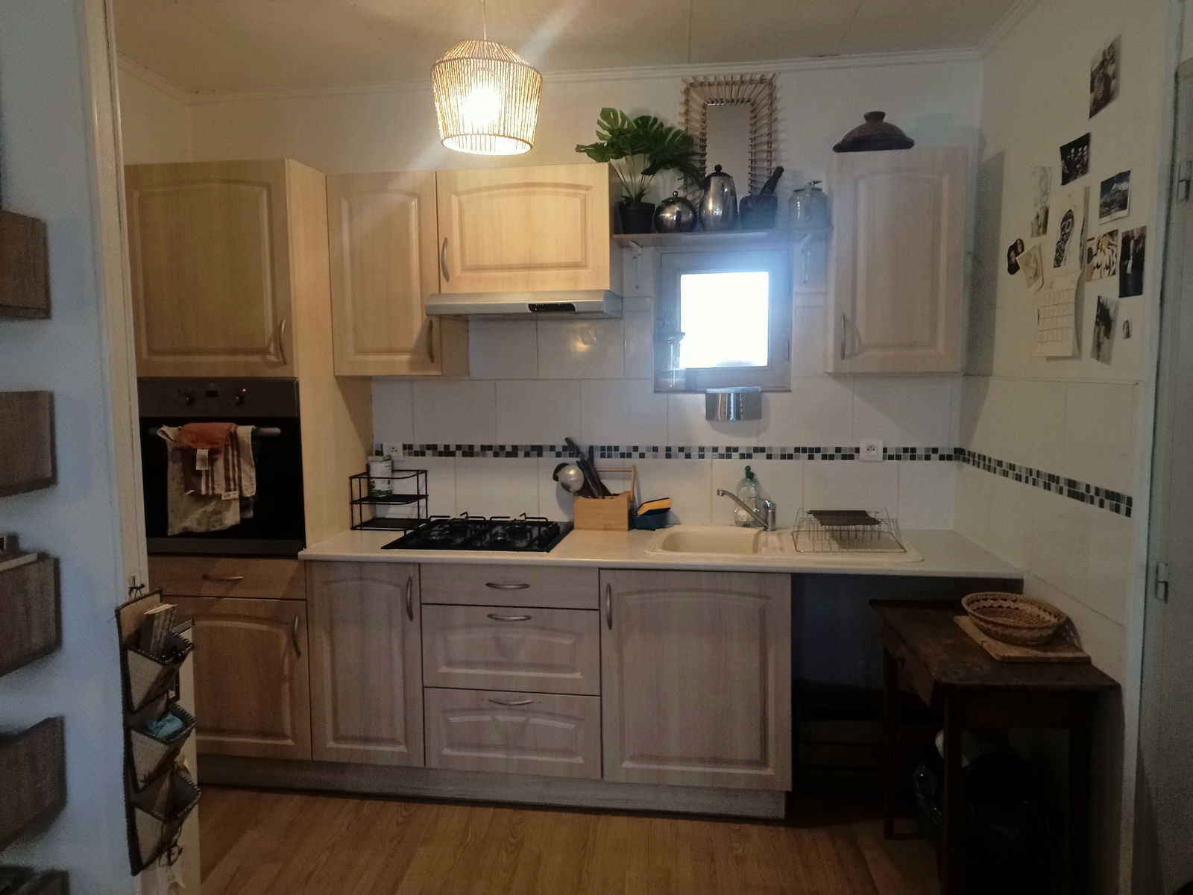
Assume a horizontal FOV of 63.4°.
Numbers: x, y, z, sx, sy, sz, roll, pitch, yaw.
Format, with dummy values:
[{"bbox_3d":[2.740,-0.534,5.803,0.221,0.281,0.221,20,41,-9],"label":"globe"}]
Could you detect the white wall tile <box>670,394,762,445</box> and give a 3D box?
[{"bbox_3d":[0.435,-0.104,3.584,0.330,0.197,0.010,0,6,10],"label":"white wall tile"}]

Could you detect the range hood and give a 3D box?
[{"bbox_3d":[-0.235,-0.498,3.403,0.601,0.086,0.471,0,5,10],"label":"range hood"}]

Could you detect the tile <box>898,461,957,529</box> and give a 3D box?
[{"bbox_3d":[1.172,0.172,3.431,0.190,0.251,0.010,0,5,10],"label":"tile"}]

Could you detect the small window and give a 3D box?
[{"bbox_3d":[0.474,-0.478,3.603,0.502,0.534,0.120,0,5,9],"label":"small window"}]

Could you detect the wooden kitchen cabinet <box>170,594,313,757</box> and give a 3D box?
[{"bbox_3d":[-1.220,0.760,3.593,0.596,0.558,0.560,0,6,10],"label":"wooden kitchen cabinet"}]

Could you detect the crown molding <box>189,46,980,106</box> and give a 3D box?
[{"bbox_3d":[-0.151,-1.345,3.526,2.943,0.049,0.048,0,5,10],"label":"crown molding"}]

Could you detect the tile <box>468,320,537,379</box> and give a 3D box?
[{"bbox_3d":[-0.388,-0.386,3.691,0.332,0.250,0.010,0,5,9],"label":"tile"}]

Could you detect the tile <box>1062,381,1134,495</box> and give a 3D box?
[{"bbox_3d":[1.223,-0.030,2.362,0.020,0.254,0.345,0,5,3],"label":"tile"}]

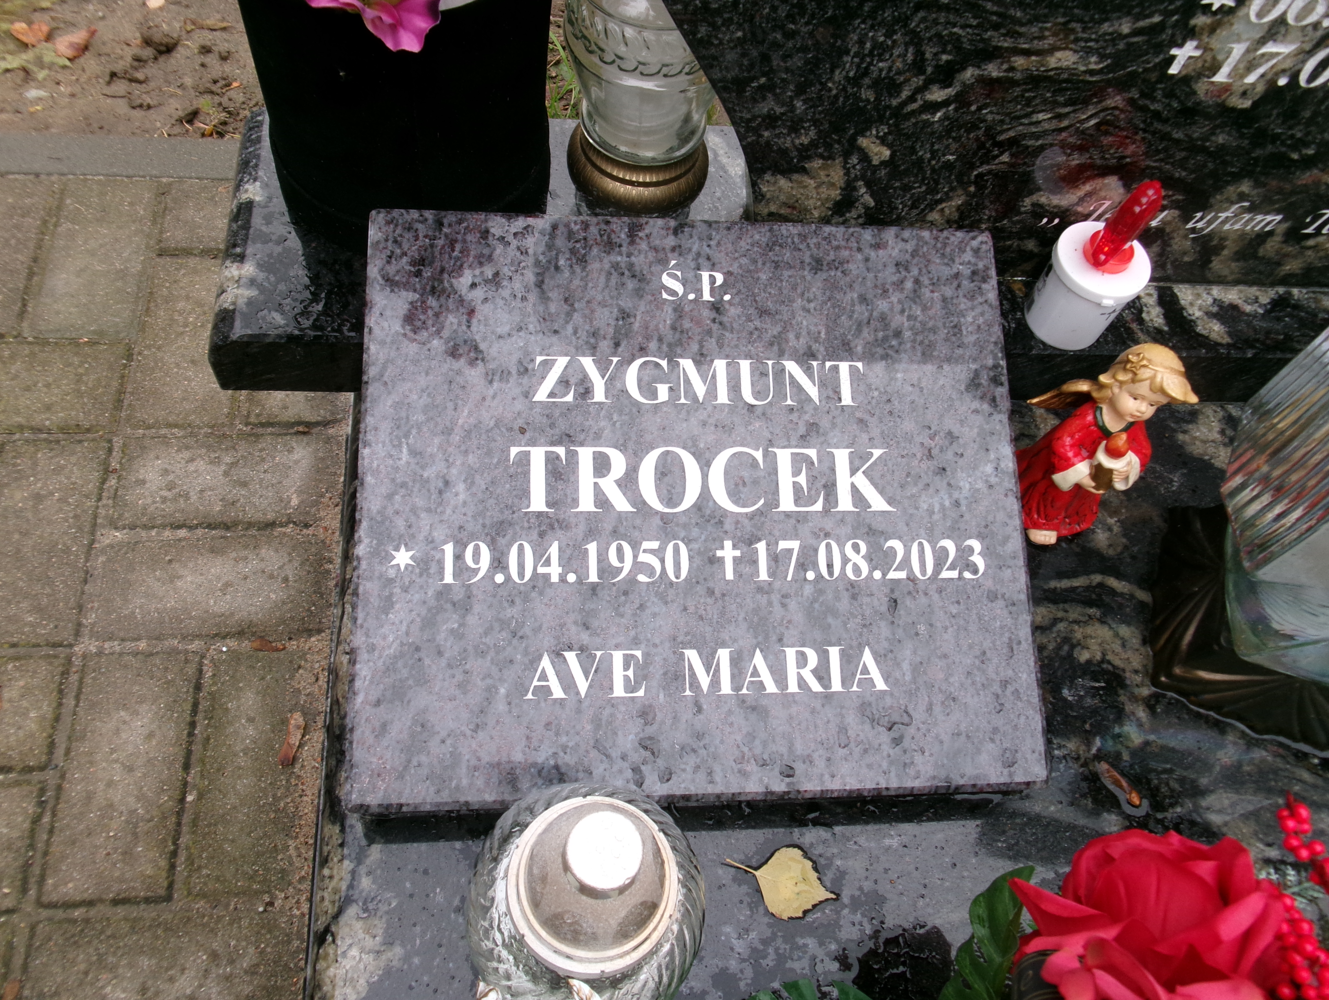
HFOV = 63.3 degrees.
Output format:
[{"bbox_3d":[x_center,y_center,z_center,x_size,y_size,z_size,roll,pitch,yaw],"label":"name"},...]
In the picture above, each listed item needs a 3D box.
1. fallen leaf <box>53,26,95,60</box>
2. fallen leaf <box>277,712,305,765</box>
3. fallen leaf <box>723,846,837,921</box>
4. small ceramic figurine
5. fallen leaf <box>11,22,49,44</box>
[{"bbox_3d":[-0.653,-0.509,1.202,0.037,0.013,0.055,36,63,12],"label":"fallen leaf"},{"bbox_3d":[-0.299,0.193,0.870,0.014,0.009,0.043,9,61,-3],"label":"fallen leaf"},{"bbox_3d":[0.068,0.222,0.631,0.068,0.007,0.041,17,61,2],"label":"fallen leaf"},{"bbox_3d":[0.289,-0.042,0.715,0.088,0.168,0.077,9,61,-3],"label":"small ceramic figurine"},{"bbox_3d":[-0.705,-0.518,1.199,0.039,0.012,0.041,-10,63,-13],"label":"fallen leaf"}]

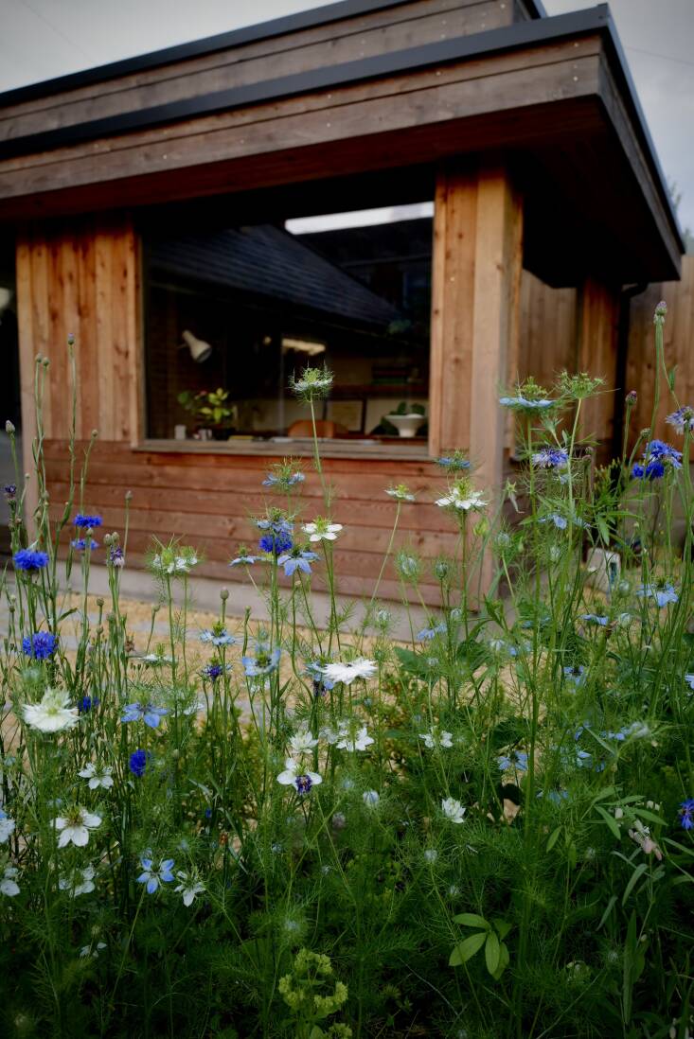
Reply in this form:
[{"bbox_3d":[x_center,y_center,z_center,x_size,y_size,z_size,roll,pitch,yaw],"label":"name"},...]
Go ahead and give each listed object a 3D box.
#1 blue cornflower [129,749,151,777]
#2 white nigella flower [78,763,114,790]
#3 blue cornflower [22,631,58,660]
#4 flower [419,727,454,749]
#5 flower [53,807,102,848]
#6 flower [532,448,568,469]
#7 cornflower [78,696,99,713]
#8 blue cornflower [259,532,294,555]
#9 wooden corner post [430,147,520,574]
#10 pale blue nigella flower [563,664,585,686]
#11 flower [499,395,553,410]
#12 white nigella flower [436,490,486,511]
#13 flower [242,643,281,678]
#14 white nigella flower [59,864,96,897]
[{"bbox_3d":[-0.250,0.295,0.980,0.023,0.034,0.034,9,5,-17],"label":"blue cornflower"},{"bbox_3d":[-0.304,0.311,0.980,0.043,0.021,0.043,-1,22,-18],"label":"white nigella flower"},{"bbox_3d":[-0.335,0.136,0.880,0.038,0.026,0.038,-2,28,-21],"label":"blue cornflower"},{"bbox_3d":[0.115,0.284,1.050,0.044,0.020,0.044,1,6,7],"label":"flower"},{"bbox_3d":[-0.233,0.267,0.700,0.042,0.024,0.042,-2,29,-19],"label":"flower"},{"bbox_3d":[0.226,-0.068,0.900,0.039,0.022,0.039,2,7,14],"label":"flower"},{"bbox_3d":[-0.336,0.240,1.050,0.028,0.021,0.027,-1,7,-18],"label":"cornflower"},{"bbox_3d":[-0.081,0.027,0.920,0.038,0.023,0.038,0,19,-5],"label":"blue cornflower"},{"bbox_3d":[0.682,-0.648,4.219,0.360,2.200,0.360,4,7,26],"label":"wooden corner post"},{"bbox_3d":[0.337,0.231,1.200,0.036,0.023,0.036,3,27,16],"label":"pale blue nigella flower"},{"bbox_3d":[0.155,-0.102,0.700,0.046,0.012,0.046,2,6,12],"label":"flower"},{"bbox_3d":[0.105,-0.018,0.740,0.046,0.018,0.046,1,6,8],"label":"white nigella flower"},{"bbox_3d":[-0.098,0.163,0.930,0.043,0.028,0.043,0,16,-6],"label":"flower"},{"bbox_3d":[-0.317,0.424,0.950,0.040,0.028,0.040,-2,19,-19],"label":"white nigella flower"}]

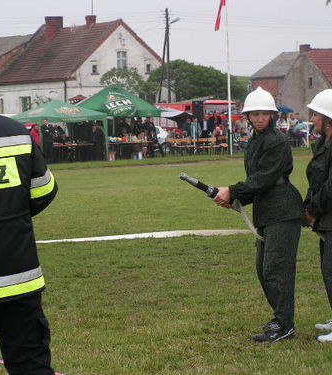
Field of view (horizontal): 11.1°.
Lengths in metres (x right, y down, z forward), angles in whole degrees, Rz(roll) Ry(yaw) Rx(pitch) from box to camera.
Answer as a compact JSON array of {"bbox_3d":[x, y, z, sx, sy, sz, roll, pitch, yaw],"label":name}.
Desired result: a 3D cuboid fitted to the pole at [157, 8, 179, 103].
[{"bbox_3d":[0.066,-7.292,112.000,1.450,9.000,0.600,-1,2,0],"label":"pole"}]

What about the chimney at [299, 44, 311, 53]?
[{"bbox_3d":[11.907,-11.881,146.000,0.750,0.750,0.500,0,2,27],"label":"chimney"}]

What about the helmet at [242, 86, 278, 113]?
[{"bbox_3d":[0.646,-0.604,11.650,0.240,0.175,0.310,-1,7,5],"label":"helmet"}]

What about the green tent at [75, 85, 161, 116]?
[{"bbox_3d":[-2.403,-3.070,78.000,3.800,3.280,3.800,-2,2,-7],"label":"green tent"}]

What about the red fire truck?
[{"bbox_3d":[1.617,-3.949,104.000,2.450,2.850,6.800,-3,3,-30],"label":"red fire truck"}]

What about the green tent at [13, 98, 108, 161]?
[{"bbox_3d":[-4.436,-2.385,71.000,3.050,2.550,3.050,-3,2,-25],"label":"green tent"}]

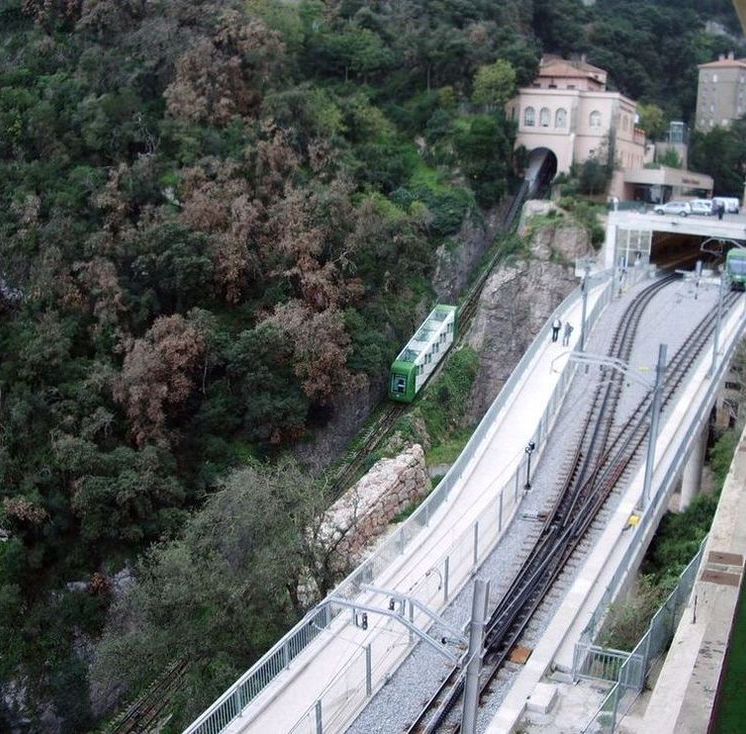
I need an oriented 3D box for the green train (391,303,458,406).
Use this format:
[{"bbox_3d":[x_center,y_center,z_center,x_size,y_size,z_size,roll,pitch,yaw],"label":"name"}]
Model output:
[{"bbox_3d":[5.500,-1.570,103.500,2.400,3.200,11.800,9,41,28],"label":"green train"}]

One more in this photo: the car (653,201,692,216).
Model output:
[{"bbox_3d":[33.320,-17.548,110.000,4.000,1.480,1.680,9,14,29],"label":"car"}]

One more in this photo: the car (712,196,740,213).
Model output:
[{"bbox_3d":[41.170,-19.043,117.000,4.200,1.820,1.750,12,16,39],"label":"car"}]

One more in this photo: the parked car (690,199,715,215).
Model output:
[{"bbox_3d":[37.073,-18.244,113.500,4.100,1.680,1.700,10,14,31],"label":"parked car"}]

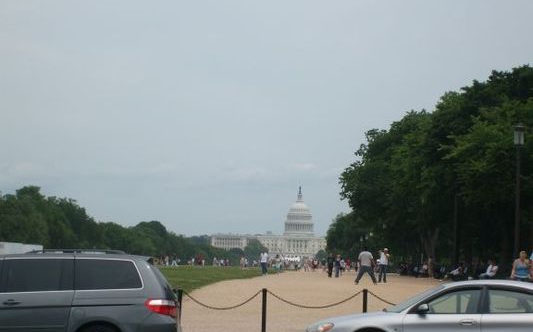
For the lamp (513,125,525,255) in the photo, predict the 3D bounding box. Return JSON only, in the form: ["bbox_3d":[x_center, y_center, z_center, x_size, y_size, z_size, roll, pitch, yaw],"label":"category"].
[{"bbox_3d":[8.586,1.458,56.000,0.400,5.900,0.400,1,-3,0],"label":"lamp"}]

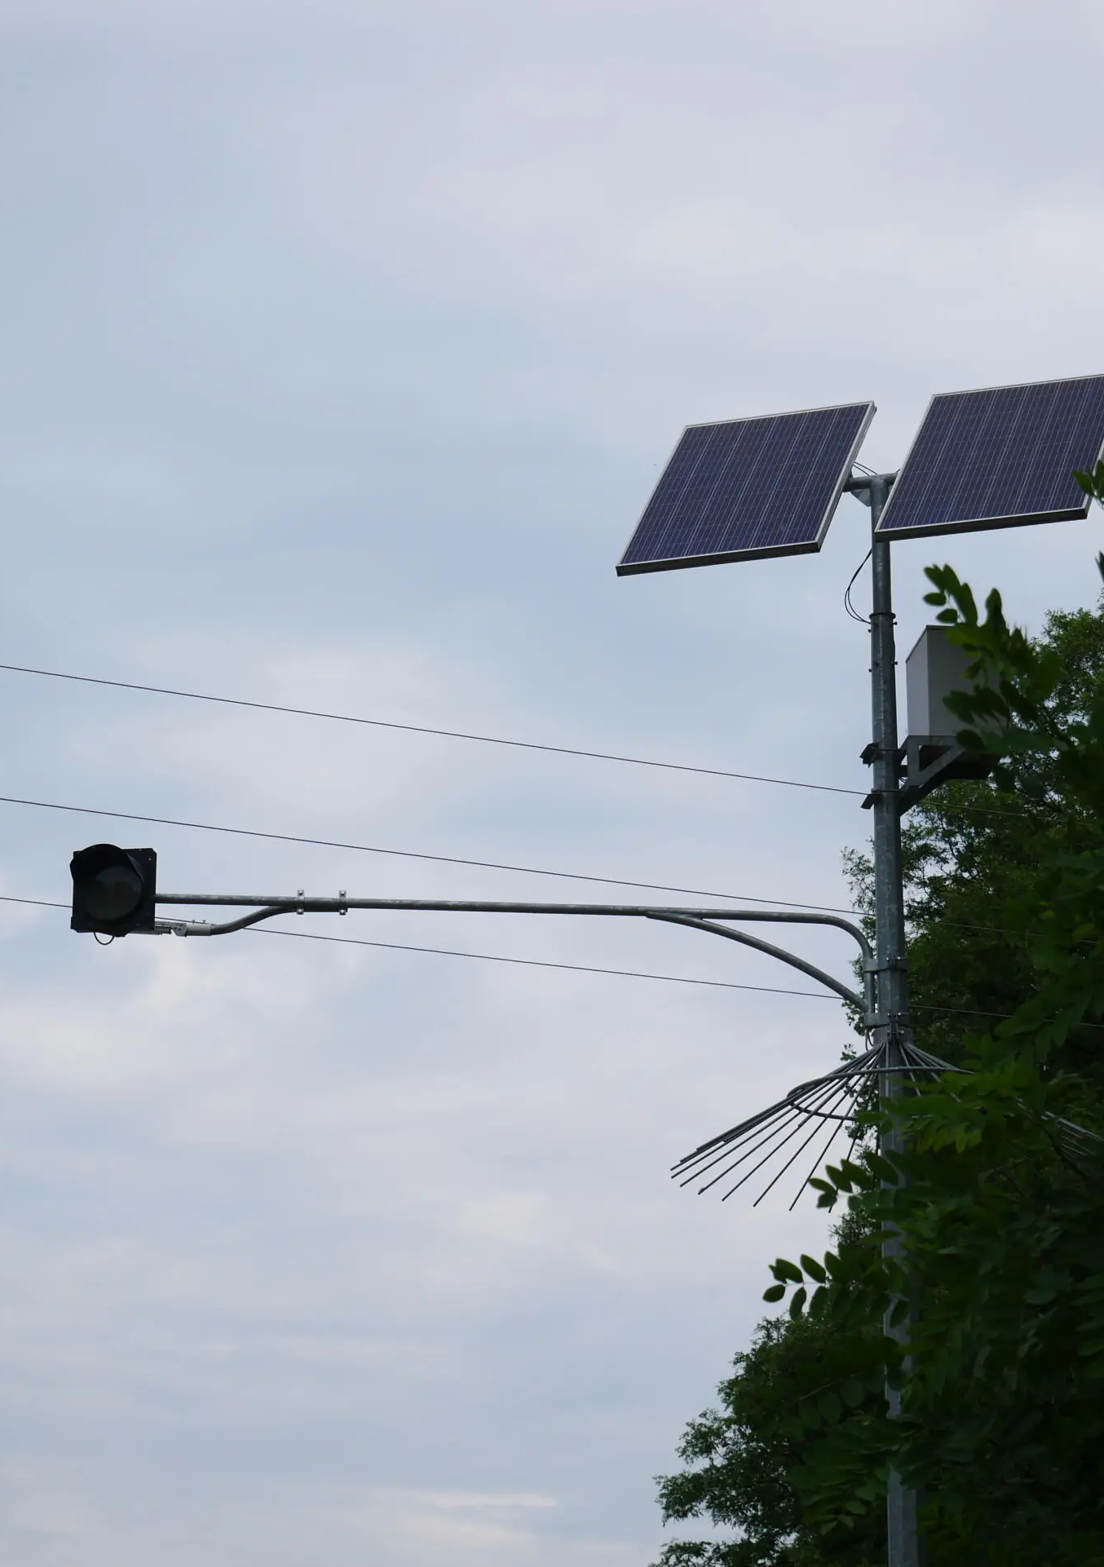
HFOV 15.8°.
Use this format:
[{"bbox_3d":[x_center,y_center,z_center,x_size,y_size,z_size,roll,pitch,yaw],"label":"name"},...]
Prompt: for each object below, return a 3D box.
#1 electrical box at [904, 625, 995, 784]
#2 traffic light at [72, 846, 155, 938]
[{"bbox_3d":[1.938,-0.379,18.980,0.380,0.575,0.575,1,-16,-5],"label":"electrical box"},{"bbox_3d":[-2.022,0.475,18.280,0.380,0.390,0.380,-2,-16,5],"label":"traffic light"}]

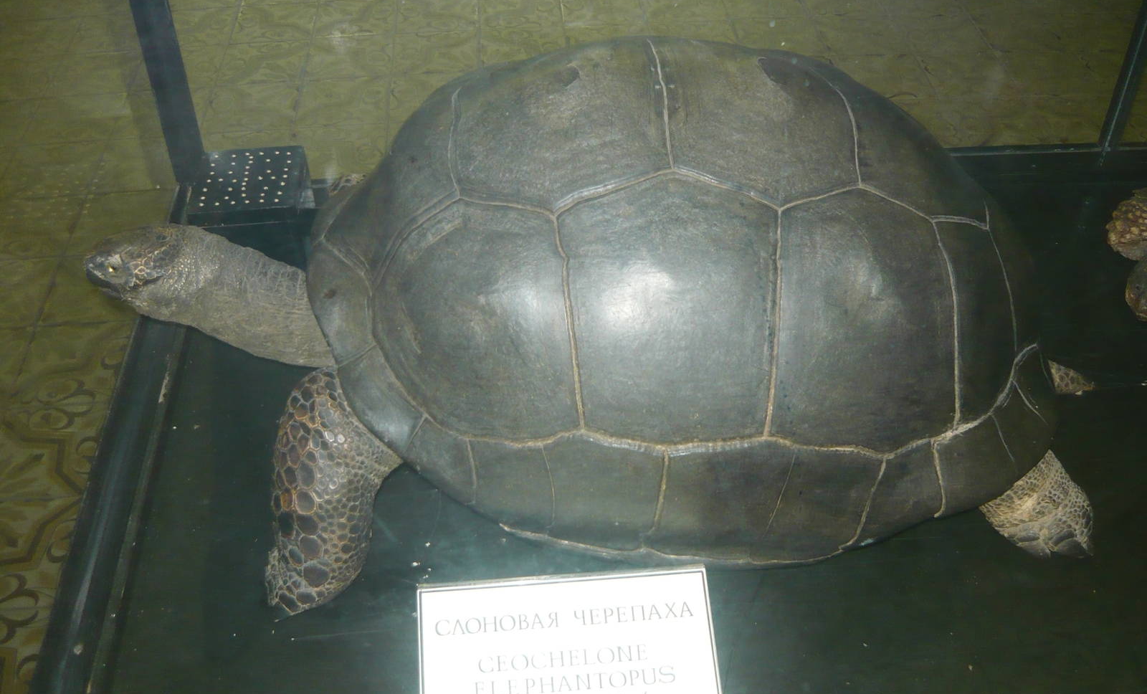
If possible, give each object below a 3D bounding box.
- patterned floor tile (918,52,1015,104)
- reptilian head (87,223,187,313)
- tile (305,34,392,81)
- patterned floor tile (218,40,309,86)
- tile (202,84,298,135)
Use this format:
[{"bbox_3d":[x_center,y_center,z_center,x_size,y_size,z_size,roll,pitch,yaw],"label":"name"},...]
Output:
[{"bbox_3d":[0.879,-0.598,2.451,0.200,0.012,0.200,-3,43,-3],"label":"patterned floor tile"},{"bbox_3d":[-0.551,-0.100,1.381,0.135,0.105,0.100,-3,43,-3],"label":"reptilian head"},{"bbox_3d":[-0.523,-0.668,2.548,0.200,0.012,0.200,-3,43,-3],"label":"tile"},{"bbox_3d":[-0.718,-0.652,2.534,0.200,0.012,0.200,-3,43,-3],"label":"patterned floor tile"},{"bbox_3d":[-0.700,-0.515,2.387,0.200,0.012,0.200,-3,43,-3],"label":"tile"}]

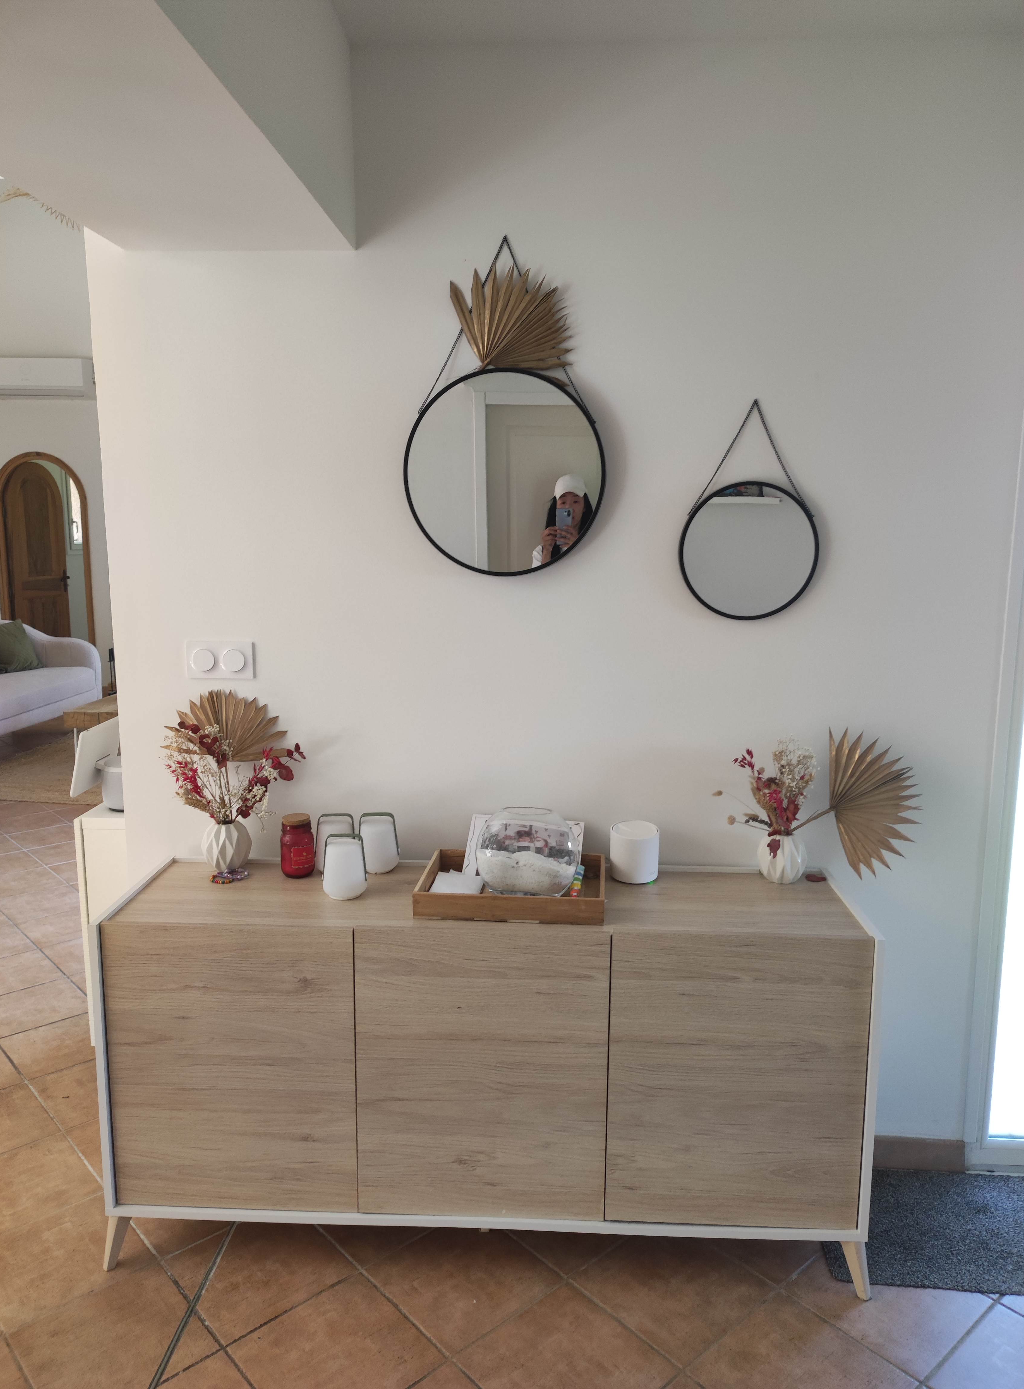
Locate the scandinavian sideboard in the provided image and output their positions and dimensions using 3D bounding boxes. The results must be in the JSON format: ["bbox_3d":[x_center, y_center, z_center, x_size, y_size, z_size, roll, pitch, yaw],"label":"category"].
[{"bbox_3d":[-0.053,0.800,2.207,1.540,0.747,0.440,1,8,3],"label":"scandinavian sideboard"}]

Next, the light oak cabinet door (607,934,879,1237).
[{"bbox_3d":[0.438,0.759,1.965,0.495,0.600,0.018,1,8,3],"label":"light oak cabinet door"}]

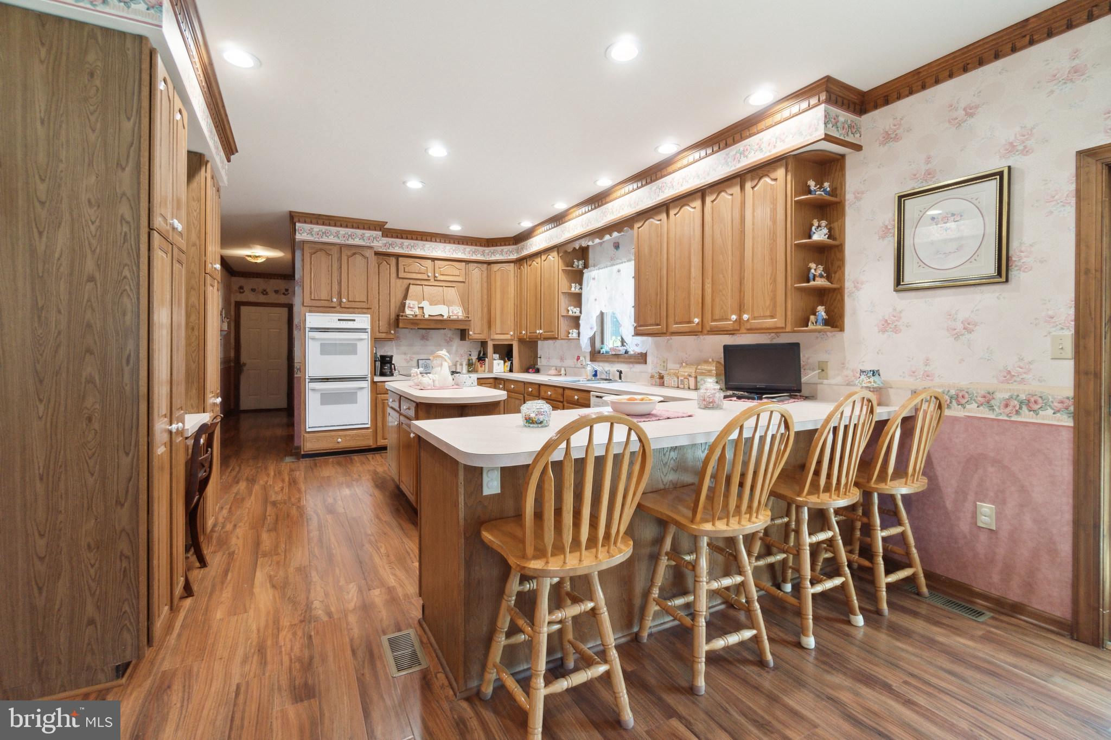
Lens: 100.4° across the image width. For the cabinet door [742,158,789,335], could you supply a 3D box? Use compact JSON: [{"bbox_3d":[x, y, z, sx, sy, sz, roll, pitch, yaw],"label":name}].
[{"bbox_3d":[1.287,-0.749,2.857,0.022,1.000,0.315,-1,2,-29],"label":"cabinet door"}]

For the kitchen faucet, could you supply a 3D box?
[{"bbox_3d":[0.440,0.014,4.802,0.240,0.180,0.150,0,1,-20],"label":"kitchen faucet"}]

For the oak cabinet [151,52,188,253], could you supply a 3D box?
[{"bbox_3d":[-1.916,-0.910,1.936,0.500,0.715,0.605,-1,2,-30],"label":"oak cabinet"}]

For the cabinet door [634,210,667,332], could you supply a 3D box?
[{"bbox_3d":[0.818,-0.828,3.931,0.027,1.030,0.386,-1,2,-30],"label":"cabinet door"}]

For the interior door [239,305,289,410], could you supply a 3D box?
[{"bbox_3d":[-5.865,-0.202,9.322,0.820,2.050,0.050,-1,2,-29],"label":"interior door"}]

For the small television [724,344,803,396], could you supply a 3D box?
[{"bbox_3d":[1.329,0.009,2.970,0.485,0.345,0.160,2,3,44],"label":"small television"}]

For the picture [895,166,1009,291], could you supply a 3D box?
[{"bbox_3d":[1.964,-0.682,2.319,0.030,0.530,0.465,-1,2,-29],"label":"picture"}]

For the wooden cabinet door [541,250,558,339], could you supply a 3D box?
[{"bbox_3d":[-0.055,-0.890,5.471,0.027,1.037,0.380,-1,2,-30],"label":"wooden cabinet door"}]

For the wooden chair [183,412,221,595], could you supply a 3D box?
[{"bbox_3d":[-2.100,0.720,2.440,0.520,0.880,0.460,-1,2,-29],"label":"wooden chair"}]

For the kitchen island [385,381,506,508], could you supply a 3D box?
[{"bbox_3d":[-0.933,0.601,3.763,0.660,0.914,1.710,-1,2,-29],"label":"kitchen island"}]

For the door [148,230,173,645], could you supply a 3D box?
[{"bbox_3d":[-1.644,0.266,1.929,0.027,1.615,0.315,-1,2,-30],"label":"door"}]

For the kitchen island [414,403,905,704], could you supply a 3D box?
[{"bbox_3d":[0.625,0.683,2.358,2.483,0.914,0.850,-1,2,-30],"label":"kitchen island"}]

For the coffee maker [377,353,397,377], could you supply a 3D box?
[{"bbox_3d":[-2.053,-0.060,5.650,0.200,0.255,0.190,-1,2,-29],"label":"coffee maker"}]

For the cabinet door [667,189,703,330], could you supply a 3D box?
[{"bbox_3d":[1.017,-0.810,3.579,0.027,1.032,0.340,-1,2,-30],"label":"cabinet door"}]

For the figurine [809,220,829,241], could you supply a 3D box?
[{"bbox_3d":[1.617,-0.857,2.829,0.100,0.125,0.060,0,1,-10],"label":"figurine"}]

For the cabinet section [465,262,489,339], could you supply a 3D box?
[{"bbox_3d":[-1.166,-0.970,6.710,0.320,1.070,0.310,-1,2,-30],"label":"cabinet section"}]

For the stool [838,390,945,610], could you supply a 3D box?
[{"bbox_3d":[1.622,0.608,2.347,0.440,1.030,0.470,-1,2,-21],"label":"stool"}]

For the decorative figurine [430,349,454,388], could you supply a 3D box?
[{"bbox_3d":[-1.001,-0.019,4.123,0.180,0.330,0.165,-1,2,-41],"label":"decorative figurine"}]

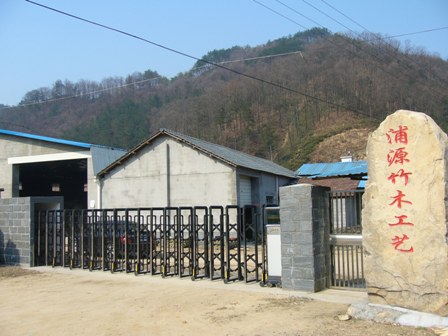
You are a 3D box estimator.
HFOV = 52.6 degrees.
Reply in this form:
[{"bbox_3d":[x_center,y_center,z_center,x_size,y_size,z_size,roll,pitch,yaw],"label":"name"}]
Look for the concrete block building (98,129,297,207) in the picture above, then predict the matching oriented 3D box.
[{"bbox_3d":[0.559,1.506,32.483,8.010,5.820,20.240,-3,-5,21],"label":"concrete block building"}]

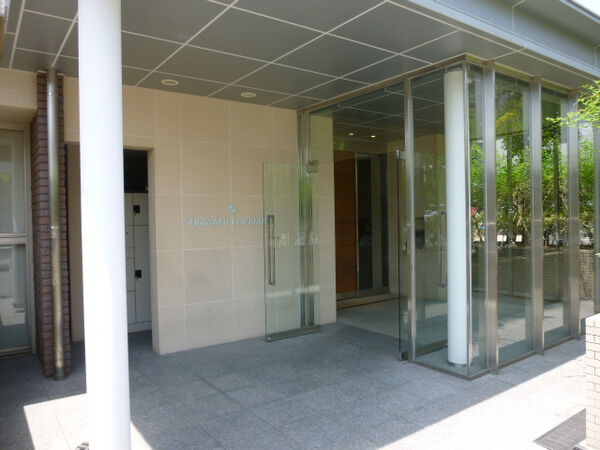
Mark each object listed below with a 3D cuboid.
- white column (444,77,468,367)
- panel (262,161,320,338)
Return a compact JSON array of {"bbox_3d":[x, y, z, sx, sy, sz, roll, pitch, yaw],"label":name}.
[{"bbox_3d":[1.516,-0.077,4.173,0.215,2.840,0.215,-2,1,-34],"label":"white column"},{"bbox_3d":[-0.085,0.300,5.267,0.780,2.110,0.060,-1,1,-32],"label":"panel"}]

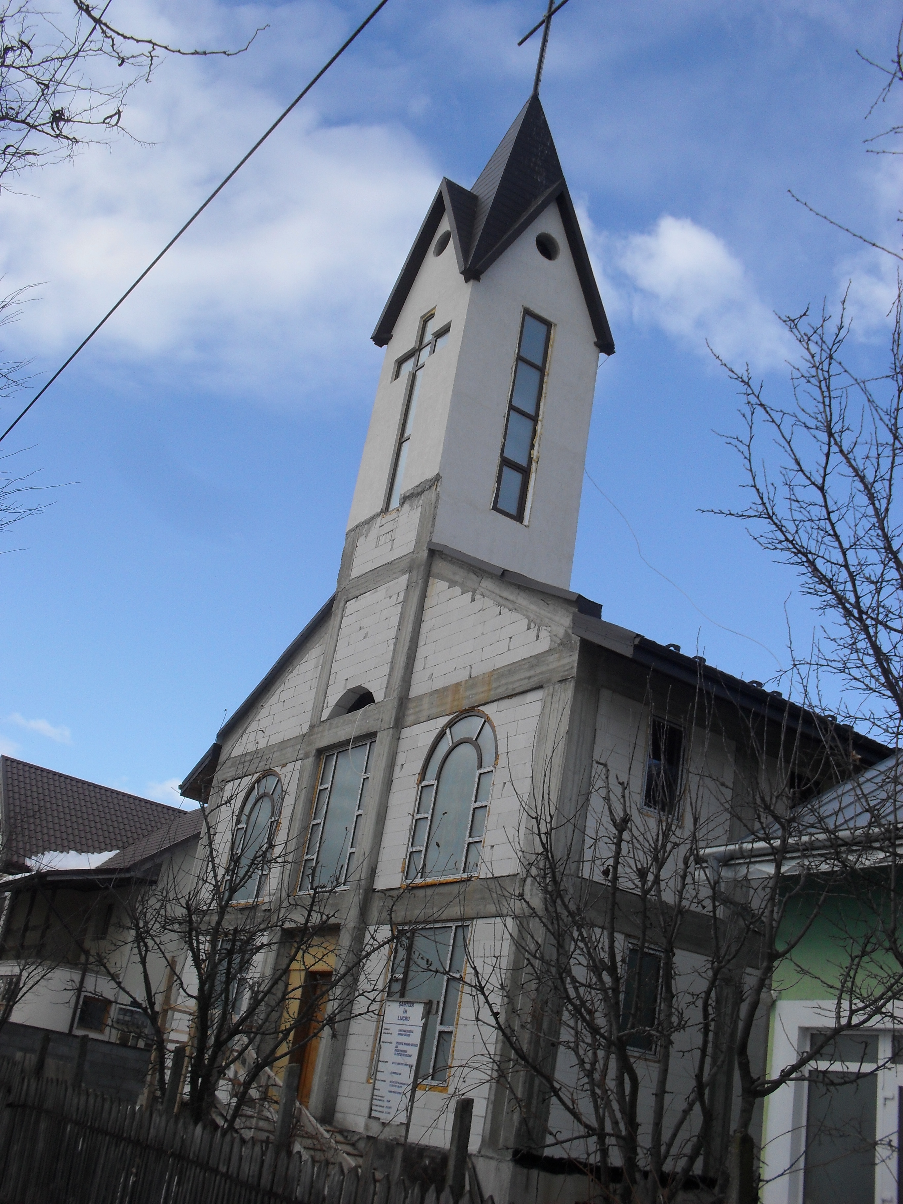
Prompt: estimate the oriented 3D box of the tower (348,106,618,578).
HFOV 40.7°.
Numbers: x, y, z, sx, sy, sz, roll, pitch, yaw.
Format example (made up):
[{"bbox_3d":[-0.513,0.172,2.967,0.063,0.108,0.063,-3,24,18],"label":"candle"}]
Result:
[{"bbox_3d":[1.046,-6.547,28.540,4.070,14.140,4.040,22,-26,-28],"label":"tower"}]

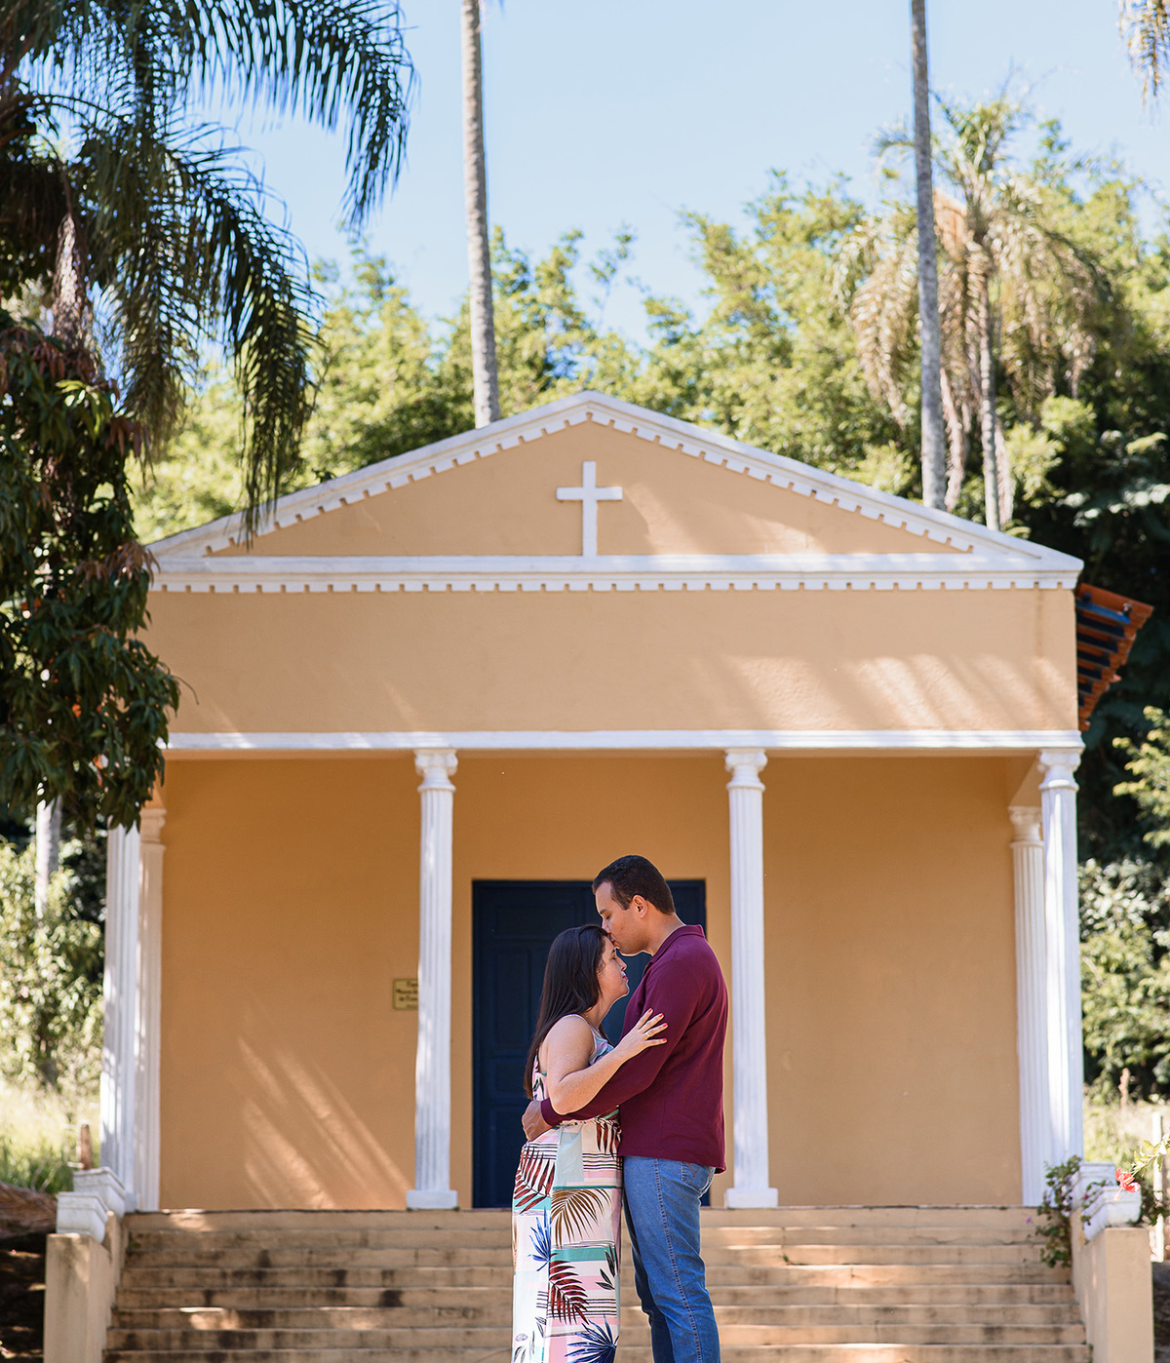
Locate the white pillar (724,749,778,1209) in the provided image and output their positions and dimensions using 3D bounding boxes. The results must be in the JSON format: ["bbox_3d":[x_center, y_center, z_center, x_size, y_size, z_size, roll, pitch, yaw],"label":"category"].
[{"bbox_3d":[1.204,2.178,30.286,0.380,3.380,0.380,0,-13,0],"label":"white pillar"}]

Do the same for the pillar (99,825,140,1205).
[{"bbox_3d":[-3.402,2.189,30.284,0.380,3.380,0.380,0,-13,0],"label":"pillar"}]

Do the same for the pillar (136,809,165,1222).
[{"bbox_3d":[-3.428,2.639,32.232,0.372,3.380,0.372,0,-13,0],"label":"pillar"}]

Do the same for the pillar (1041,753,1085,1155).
[{"bbox_3d":[3.505,2.173,30.288,0.380,3.380,0.380,0,-13,0],"label":"pillar"}]

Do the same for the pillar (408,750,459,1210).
[{"bbox_3d":[-1.099,2.184,30.285,0.380,3.380,0.380,0,-13,0],"label":"pillar"}]

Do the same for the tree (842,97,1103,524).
[{"bbox_3d":[5.145,-0.495,53.482,3.400,15.000,3.400,0,-13,0],"label":"tree"}]

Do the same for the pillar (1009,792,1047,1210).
[{"bbox_3d":[3.497,2.623,32.236,0.372,3.380,0.372,0,-13,0],"label":"pillar"}]

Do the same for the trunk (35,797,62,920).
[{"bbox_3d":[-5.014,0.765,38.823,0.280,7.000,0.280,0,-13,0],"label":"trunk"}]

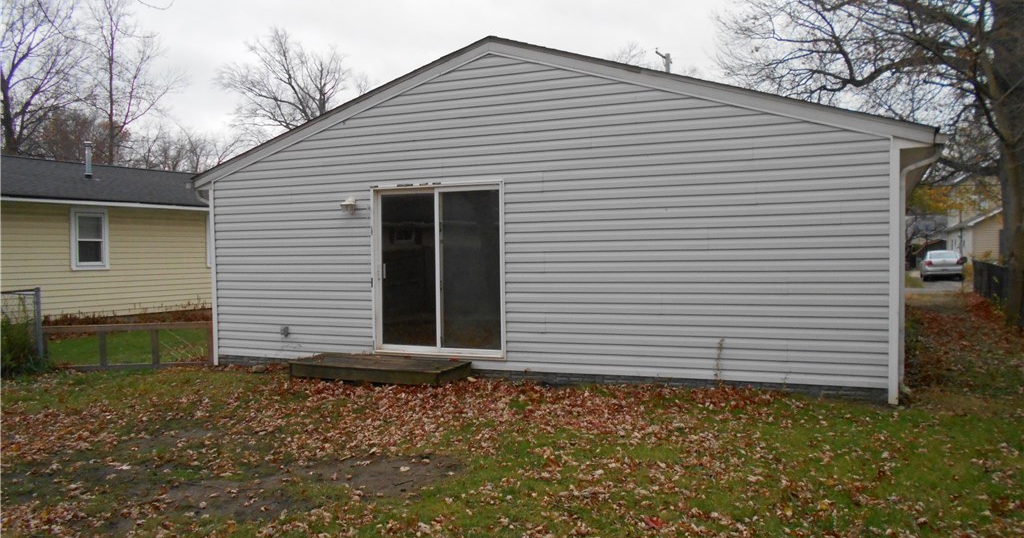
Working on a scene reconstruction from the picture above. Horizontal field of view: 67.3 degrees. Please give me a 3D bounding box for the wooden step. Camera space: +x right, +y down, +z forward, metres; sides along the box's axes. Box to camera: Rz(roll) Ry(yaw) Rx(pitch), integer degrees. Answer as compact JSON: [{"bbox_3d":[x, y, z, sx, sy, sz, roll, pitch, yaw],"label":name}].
[{"bbox_3d":[-1.574,1.187,9.156,2.100,0.170,0.820,0,2,23],"label":"wooden step"}]

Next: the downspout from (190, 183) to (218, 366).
[{"bbox_3d":[-4.307,0.068,10.797,0.460,2.515,0.150,0,2,23],"label":"downspout"}]

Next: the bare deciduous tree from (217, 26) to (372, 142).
[{"bbox_3d":[-12.605,-6.618,45.200,9.400,15.030,9.200,-1,2,-15],"label":"bare deciduous tree"}]

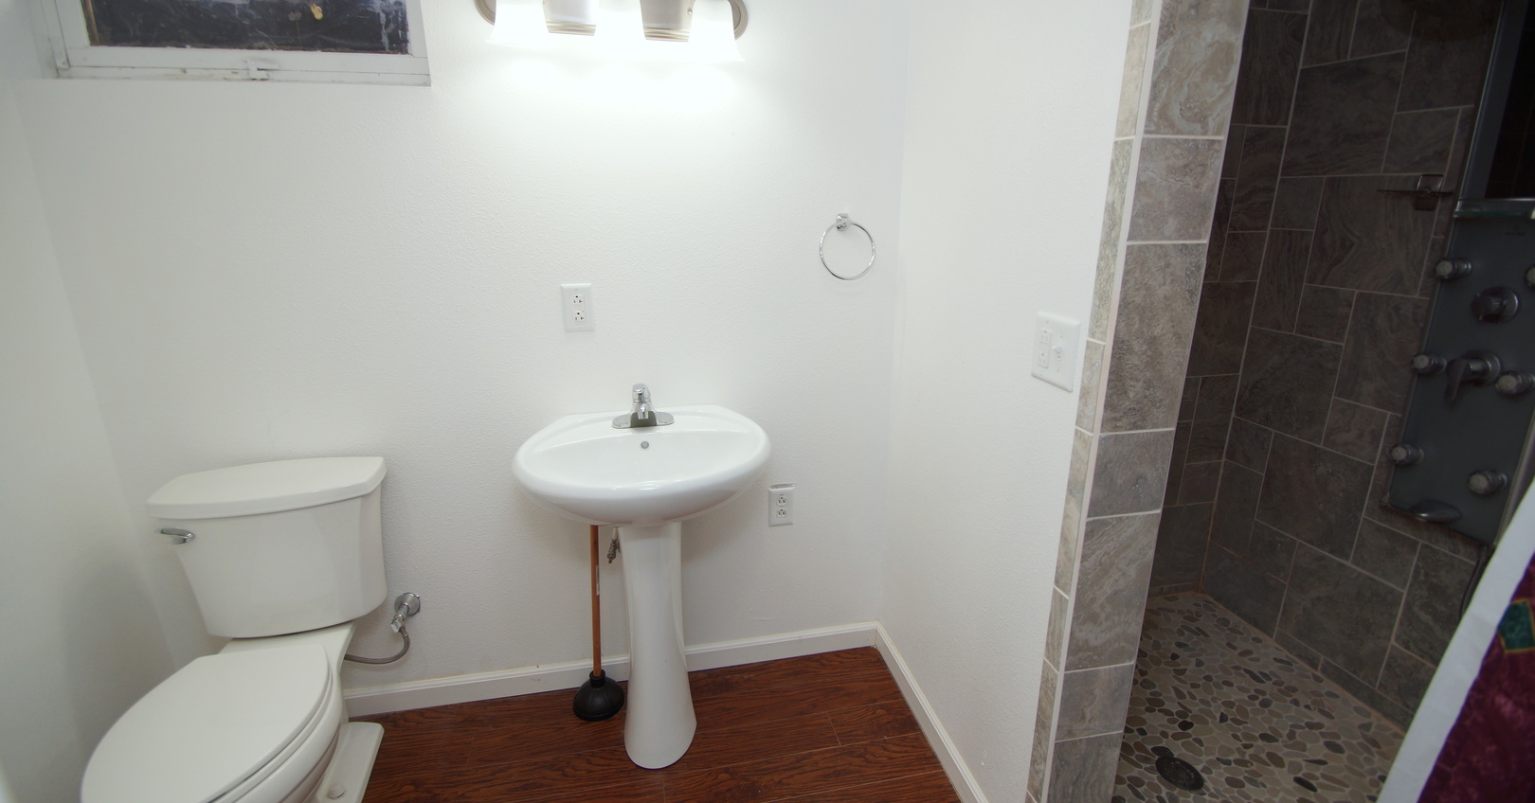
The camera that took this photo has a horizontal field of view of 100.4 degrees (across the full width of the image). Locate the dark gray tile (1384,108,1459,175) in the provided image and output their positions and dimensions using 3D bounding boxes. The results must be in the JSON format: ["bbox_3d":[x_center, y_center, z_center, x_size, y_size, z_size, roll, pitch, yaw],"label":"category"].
[{"bbox_3d":[1.631,-0.643,1.595,0.010,0.147,0.146,-3,16,-11],"label":"dark gray tile"}]

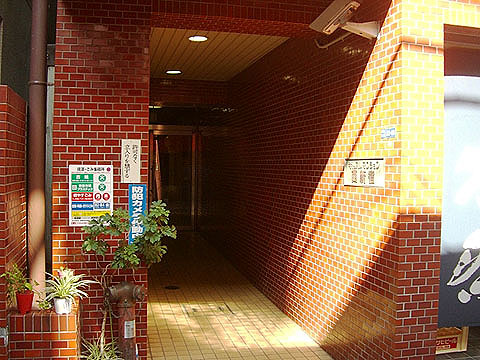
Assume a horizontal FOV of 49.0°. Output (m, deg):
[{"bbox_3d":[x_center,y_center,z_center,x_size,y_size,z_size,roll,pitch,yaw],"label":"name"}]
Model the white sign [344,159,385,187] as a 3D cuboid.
[{"bbox_3d":[0.861,-0.048,3.639,0.020,0.195,0.605,1,1,-14],"label":"white sign"}]

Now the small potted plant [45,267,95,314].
[{"bbox_3d":[-0.996,0.646,3.079,0.295,0.285,0.280,1,1,-13],"label":"small potted plant"}]

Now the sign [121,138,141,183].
[{"bbox_3d":[-0.751,-0.129,3.646,0.130,0.303,0.010,1,1,-13],"label":"sign"}]

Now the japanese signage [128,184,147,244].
[{"bbox_3d":[-0.710,0.242,3.659,0.121,0.425,0.010,1,1,-13],"label":"japanese signage"}]

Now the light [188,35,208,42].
[{"bbox_3d":[-0.426,-1.450,5.413,0.200,0.050,0.200,1,1,-13],"label":"light"}]

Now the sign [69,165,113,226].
[{"bbox_3d":[-1.014,0.108,3.593,0.297,0.419,0.010,1,1,-13],"label":"sign"}]

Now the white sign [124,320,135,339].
[{"bbox_3d":[-0.712,0.969,3.415,0.070,0.120,0.012,0,1,-22],"label":"white sign"}]

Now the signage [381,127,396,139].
[{"bbox_3d":[0.932,-0.292,3.309,0.010,0.063,0.178,1,1,-14],"label":"signage"}]

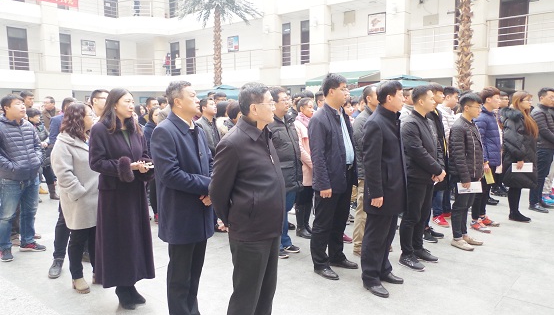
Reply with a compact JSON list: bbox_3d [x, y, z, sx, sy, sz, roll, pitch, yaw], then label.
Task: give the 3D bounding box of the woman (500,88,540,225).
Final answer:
[{"bbox_3d":[3.216,-0.010,5.468,0.360,1.690,0.460,3,8,33],"label":"woman"}]

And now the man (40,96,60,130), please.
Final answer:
[{"bbox_3d":[-3.607,-0.110,6.701,0.520,1.730,0.350,-1,7,0],"label":"man"}]

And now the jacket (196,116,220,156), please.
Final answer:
[{"bbox_3d":[-0.973,-0.210,5.792,0.320,0.740,0.520,4,8,32],"label":"jacket"}]

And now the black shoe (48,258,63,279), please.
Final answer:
[{"bbox_3d":[-2.060,1.027,3.888,0.110,0.120,0.280,-3,7,-20],"label":"black shoe"}]

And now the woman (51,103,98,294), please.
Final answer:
[{"bbox_3d":[-1.706,0.337,3.516,0.380,1.566,0.480,1,7,12],"label":"woman"}]

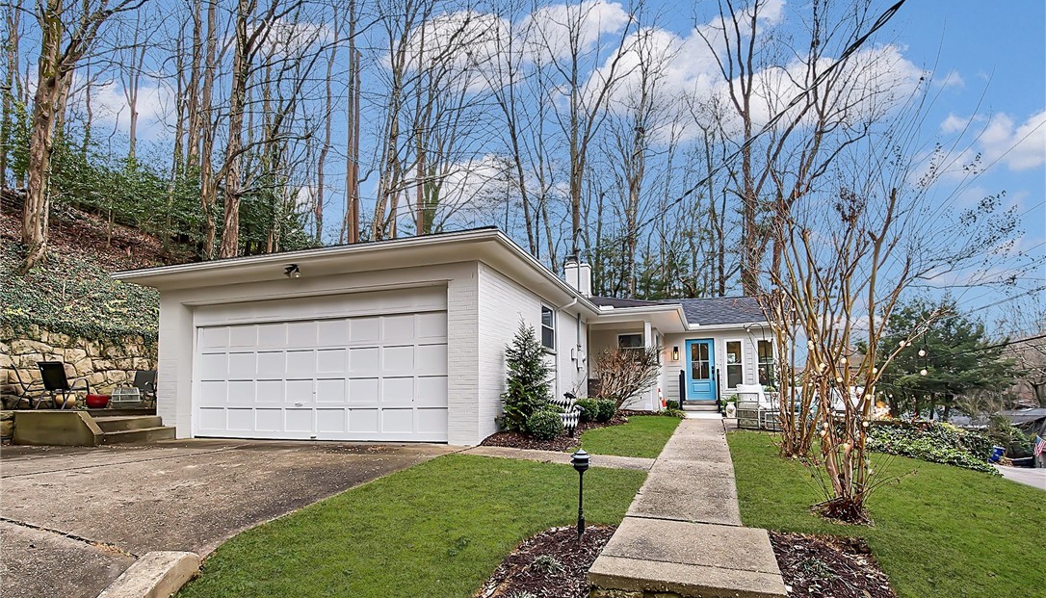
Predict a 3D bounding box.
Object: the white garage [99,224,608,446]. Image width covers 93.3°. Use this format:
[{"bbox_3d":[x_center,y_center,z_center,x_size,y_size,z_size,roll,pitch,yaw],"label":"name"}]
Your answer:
[{"bbox_3d":[-2.550,1.320,11.000,7.400,3.050,7.300,-3,-8,18],"label":"white garage"}]

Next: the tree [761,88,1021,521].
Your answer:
[{"bbox_3d":[3.160,-0.040,4.420,1.950,3.780,1.900,-3,-8,18],"label":"tree"}]

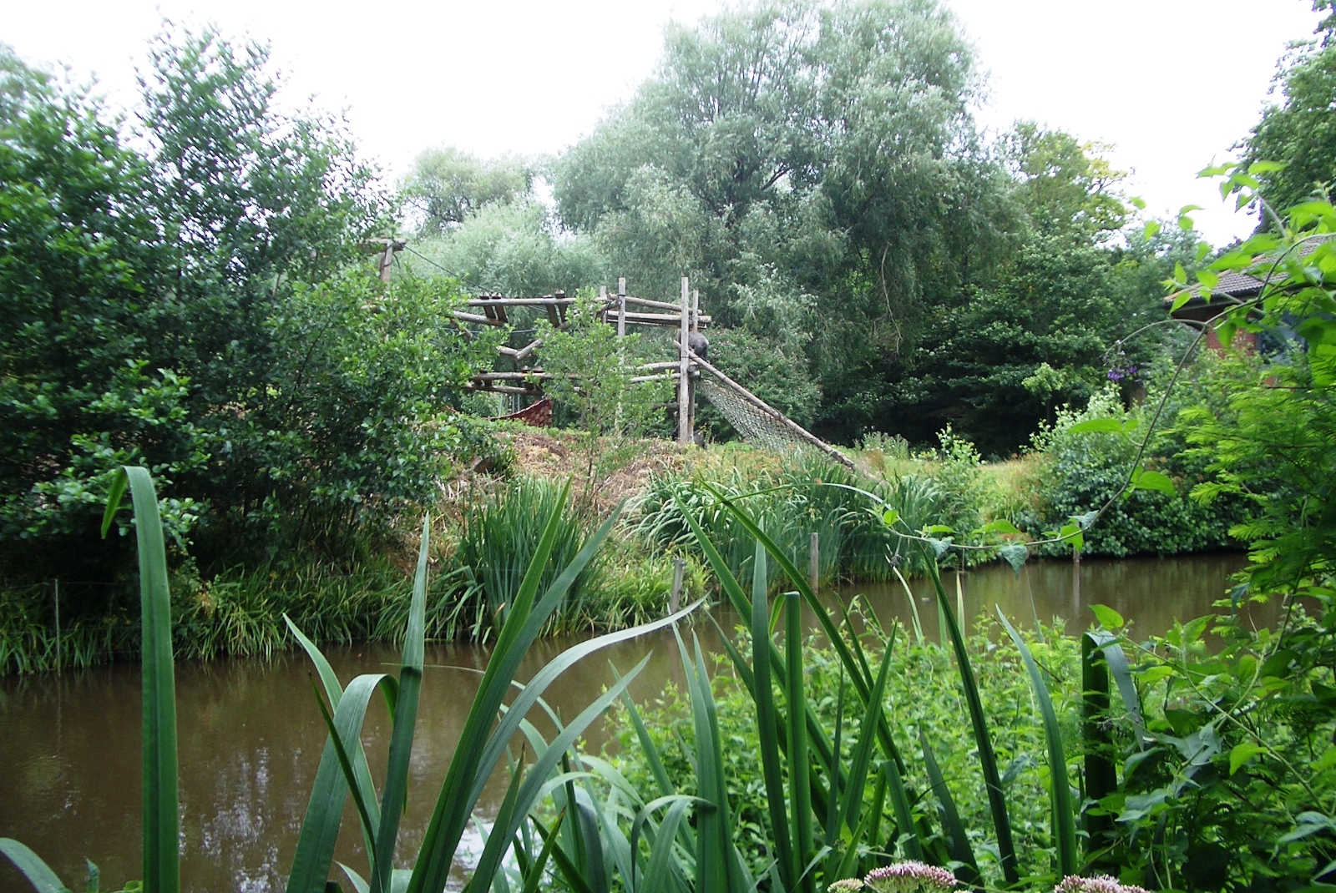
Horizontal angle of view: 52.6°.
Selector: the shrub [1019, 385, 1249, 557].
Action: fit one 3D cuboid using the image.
[{"bbox_3d":[6.797,0.342,19.700,3.350,2.500,2.700,0,1,0],"label":"shrub"}]

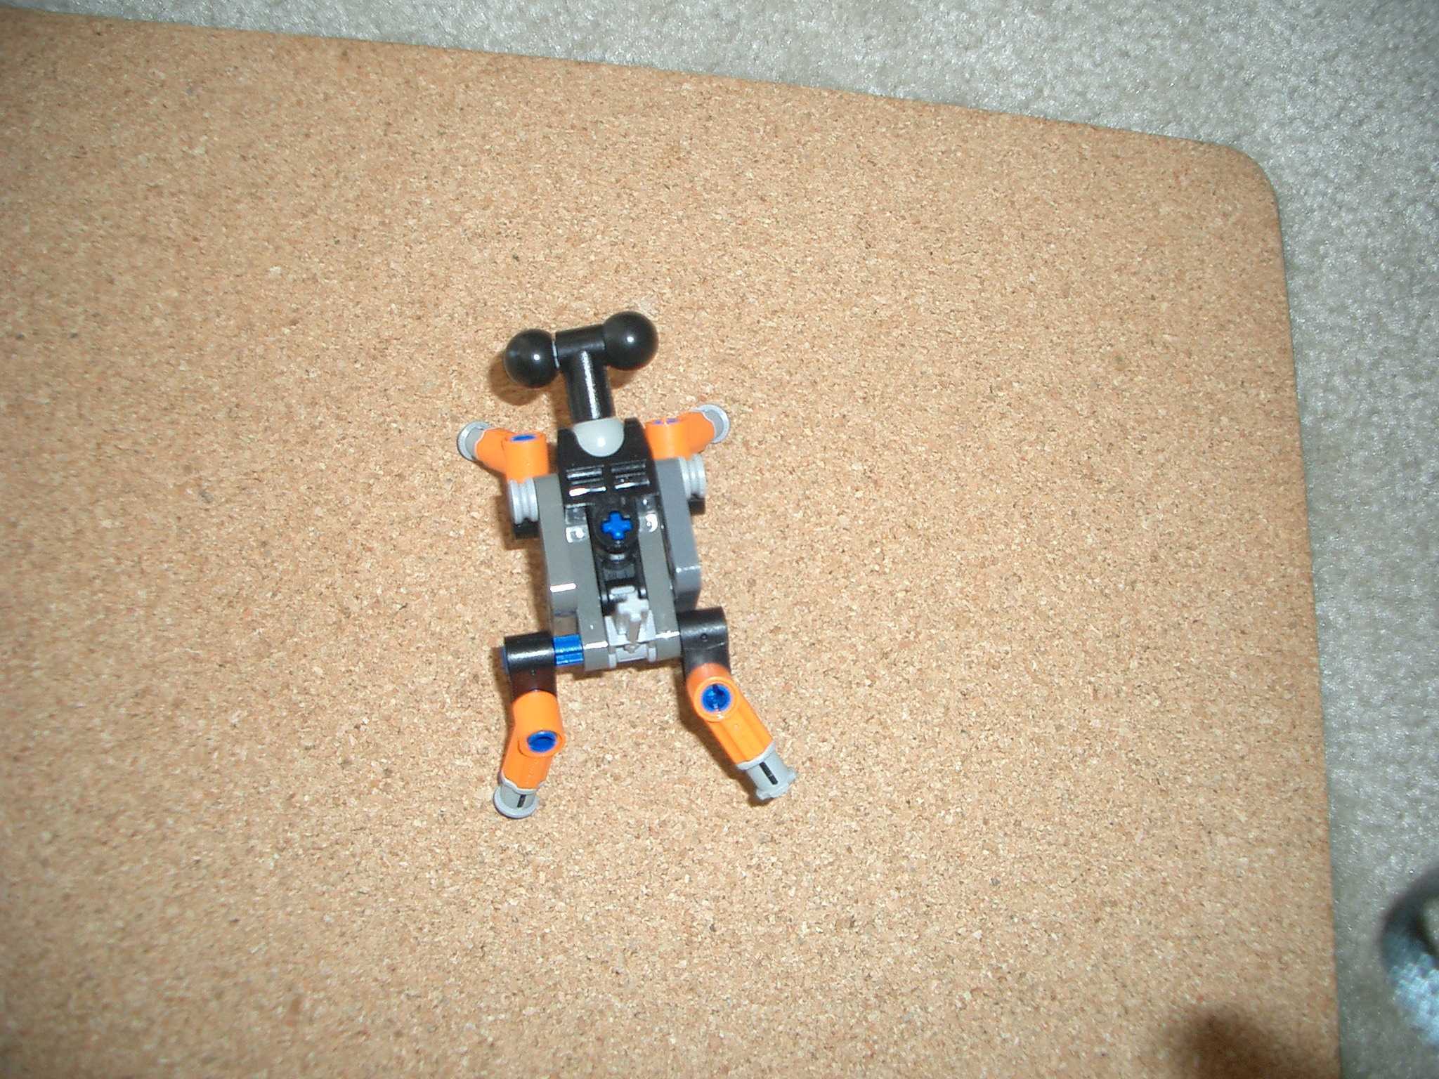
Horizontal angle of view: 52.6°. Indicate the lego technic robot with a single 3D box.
[{"bbox_3d":[-0.018,0.005,0.245,0.052,0.035,0.085,-6,62,-5],"label":"lego technic robot"}]

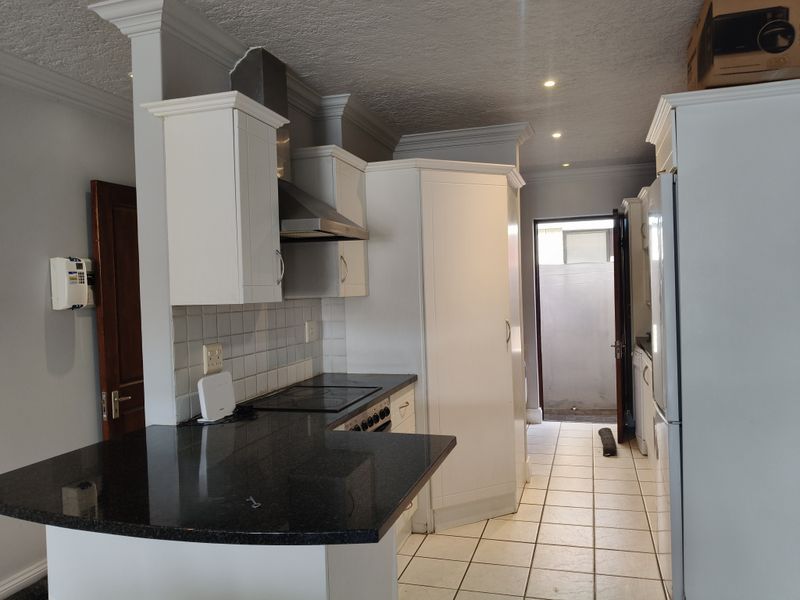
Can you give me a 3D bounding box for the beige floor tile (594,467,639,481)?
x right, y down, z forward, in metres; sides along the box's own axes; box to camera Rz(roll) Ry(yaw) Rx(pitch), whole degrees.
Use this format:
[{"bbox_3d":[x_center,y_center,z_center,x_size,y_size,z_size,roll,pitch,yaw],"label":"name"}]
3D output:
[{"bbox_3d":[1.575,1.277,4.395,0.297,0.010,0.297,-2,1,18],"label":"beige floor tile"}]

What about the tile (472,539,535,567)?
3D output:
[{"bbox_3d":[0.557,1.347,3.194,0.298,0.010,0.298,-2,0,18],"label":"tile"}]

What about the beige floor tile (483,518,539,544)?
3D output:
[{"bbox_3d":[0.642,1.324,3.449,0.297,0.010,0.297,-2,1,18],"label":"beige floor tile"}]

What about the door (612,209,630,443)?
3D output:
[{"bbox_3d":[2.064,0.222,5.579,0.045,2.030,0.810,-2,1,26],"label":"door"}]

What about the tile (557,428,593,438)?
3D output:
[{"bbox_3d":[1.674,1.285,5.709,0.298,0.010,0.298,-2,0,18],"label":"tile"}]

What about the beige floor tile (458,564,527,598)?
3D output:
[{"bbox_3d":[0.466,1.349,2.902,0.299,0.010,0.295,-2,1,18],"label":"beige floor tile"}]

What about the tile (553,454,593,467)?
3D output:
[{"bbox_3d":[1.398,1.302,4.840,0.298,0.010,0.298,-2,0,18],"label":"tile"}]

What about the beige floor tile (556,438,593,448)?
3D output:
[{"bbox_3d":[1.568,1.275,5.373,0.299,0.010,0.295,-2,1,18],"label":"beige floor tile"}]

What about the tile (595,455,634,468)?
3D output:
[{"bbox_3d":[1.665,1.270,4.678,0.297,0.010,0.297,-2,1,18],"label":"tile"}]

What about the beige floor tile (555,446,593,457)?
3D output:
[{"bbox_3d":[1.490,1.296,5.130,0.298,0.010,0.298,-2,0,18],"label":"beige floor tile"}]

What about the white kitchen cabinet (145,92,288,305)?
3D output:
[{"bbox_3d":[-0.696,-0.365,2.393,0.383,0.764,0.376,-2,0,16],"label":"white kitchen cabinet"}]

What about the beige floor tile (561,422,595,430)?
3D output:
[{"bbox_3d":[1.749,1.260,5.943,0.299,0.010,0.295,-2,1,18],"label":"beige floor tile"}]

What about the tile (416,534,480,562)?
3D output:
[{"bbox_3d":[0.269,1.351,3.279,0.299,0.010,0.295,-2,1,18],"label":"tile"}]

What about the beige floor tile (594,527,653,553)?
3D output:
[{"bbox_3d":[1.228,1.321,3.299,0.298,0.010,0.298,-2,0,18],"label":"beige floor tile"}]

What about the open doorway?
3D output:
[{"bbox_3d":[1.836,0.203,6.197,0.820,2.090,0.130,-2,1,18],"label":"open doorway"}]

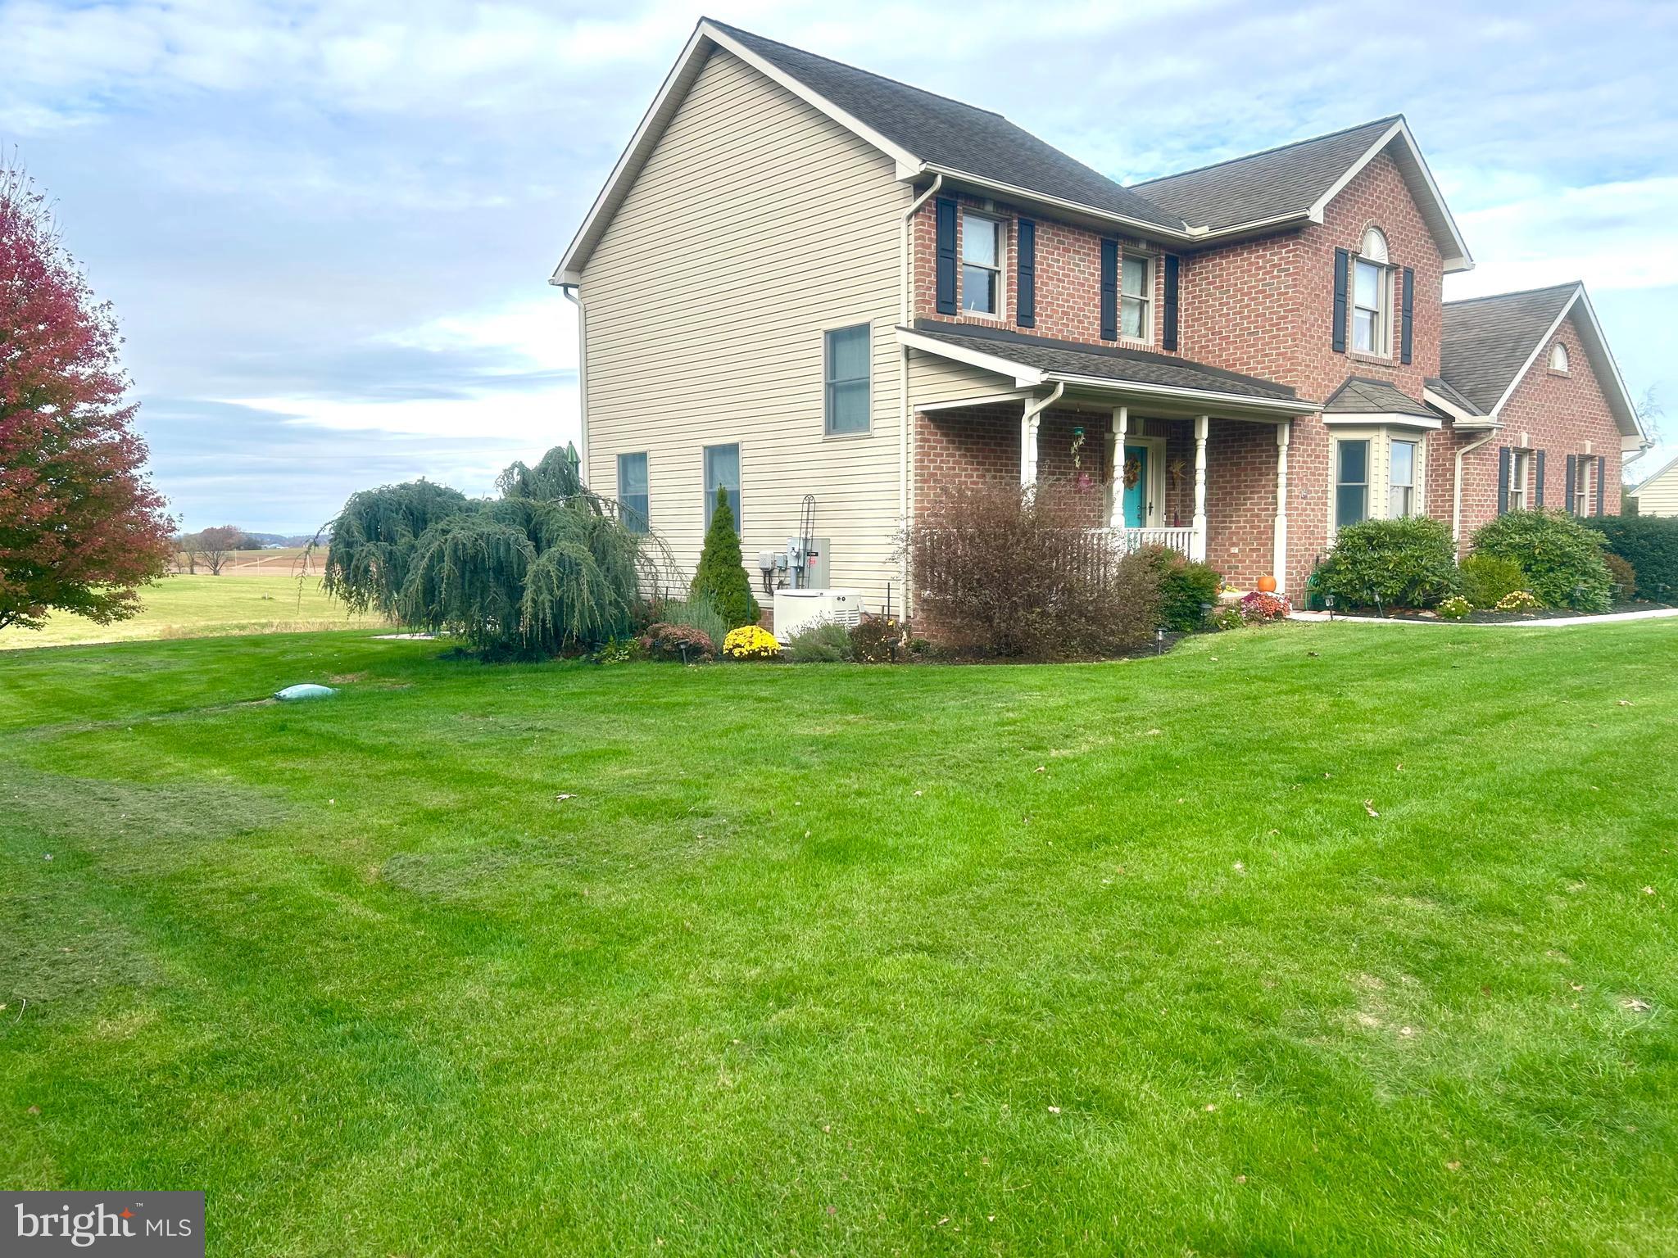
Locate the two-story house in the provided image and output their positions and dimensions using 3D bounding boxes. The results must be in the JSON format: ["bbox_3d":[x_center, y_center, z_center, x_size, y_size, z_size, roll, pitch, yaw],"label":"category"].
[{"bbox_3d":[5.686,-4.767,23.248,18.090,8.750,11.380,-5,6,-42],"label":"two-story house"}]

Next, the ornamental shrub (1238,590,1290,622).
[{"bbox_3d":[5.793,-0.312,17.164,0.687,0.424,0.586,1,5,19],"label":"ornamental shrub"}]

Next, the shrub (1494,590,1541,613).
[{"bbox_3d":[9.591,-0.392,17.800,0.664,0.307,0.620,2,5,28],"label":"shrub"}]

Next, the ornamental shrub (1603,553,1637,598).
[{"bbox_3d":[13.191,-0.913,21.404,0.656,0.788,0.626,2,5,32],"label":"ornamental shrub"}]

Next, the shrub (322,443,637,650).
[{"bbox_3d":[-4.729,-1.092,16.897,4.280,2.712,3.500,-2,4,-16],"label":"shrub"}]

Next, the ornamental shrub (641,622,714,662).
[{"bbox_3d":[-1.919,0.148,14.943,0.858,0.475,0.788,-1,4,-7],"label":"ornamental shrub"}]

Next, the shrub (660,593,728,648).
[{"bbox_3d":[-1.844,-0.095,15.902,0.866,0.717,0.800,-1,4,-7],"label":"shrub"}]

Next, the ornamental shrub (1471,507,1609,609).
[{"bbox_3d":[10.777,-1.059,19.385,1.969,1.514,1.817,2,5,29],"label":"ornamental shrub"}]

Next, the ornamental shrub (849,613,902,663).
[{"bbox_3d":[0.418,0.093,14.349,0.594,0.527,0.580,0,4,2],"label":"ornamental shrub"}]

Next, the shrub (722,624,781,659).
[{"bbox_3d":[-1.028,0.146,14.749,0.670,0.398,0.660,-1,4,-4],"label":"shrub"}]

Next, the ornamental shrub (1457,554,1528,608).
[{"bbox_3d":[9.687,-0.708,18.700,1.000,0.820,0.950,2,5,27],"label":"ornamental shrub"}]

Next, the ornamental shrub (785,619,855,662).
[{"bbox_3d":[-0.211,0.126,14.499,0.775,0.446,0.720,0,4,-1],"label":"ornamental shrub"}]

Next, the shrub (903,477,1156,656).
[{"bbox_3d":[2.076,-0.654,13.529,2.625,1.888,2.221,0,4,9],"label":"shrub"}]

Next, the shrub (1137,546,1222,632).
[{"bbox_3d":[4.181,-0.501,15.549,1.030,1.040,0.989,0,4,15],"label":"shrub"}]

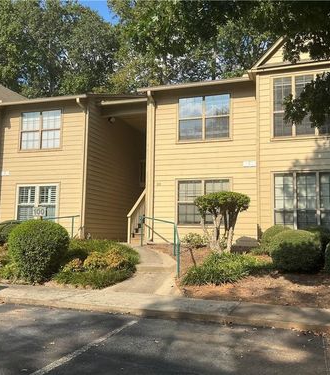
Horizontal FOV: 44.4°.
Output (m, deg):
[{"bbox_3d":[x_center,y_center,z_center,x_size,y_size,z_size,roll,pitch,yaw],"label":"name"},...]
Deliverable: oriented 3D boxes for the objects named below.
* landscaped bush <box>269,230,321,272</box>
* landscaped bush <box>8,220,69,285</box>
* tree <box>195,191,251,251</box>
[{"bbox_3d":[3.211,1.562,9.950,1.260,1.010,1.200,-1,-7,19],"label":"landscaped bush"},{"bbox_3d":[-3.159,1.579,10.100,1.500,1.510,1.450,-1,-7,19],"label":"landscaped bush"},{"bbox_3d":[1.428,0.888,10.045,1.420,1.561,1.300,-1,-7,19],"label":"tree"}]

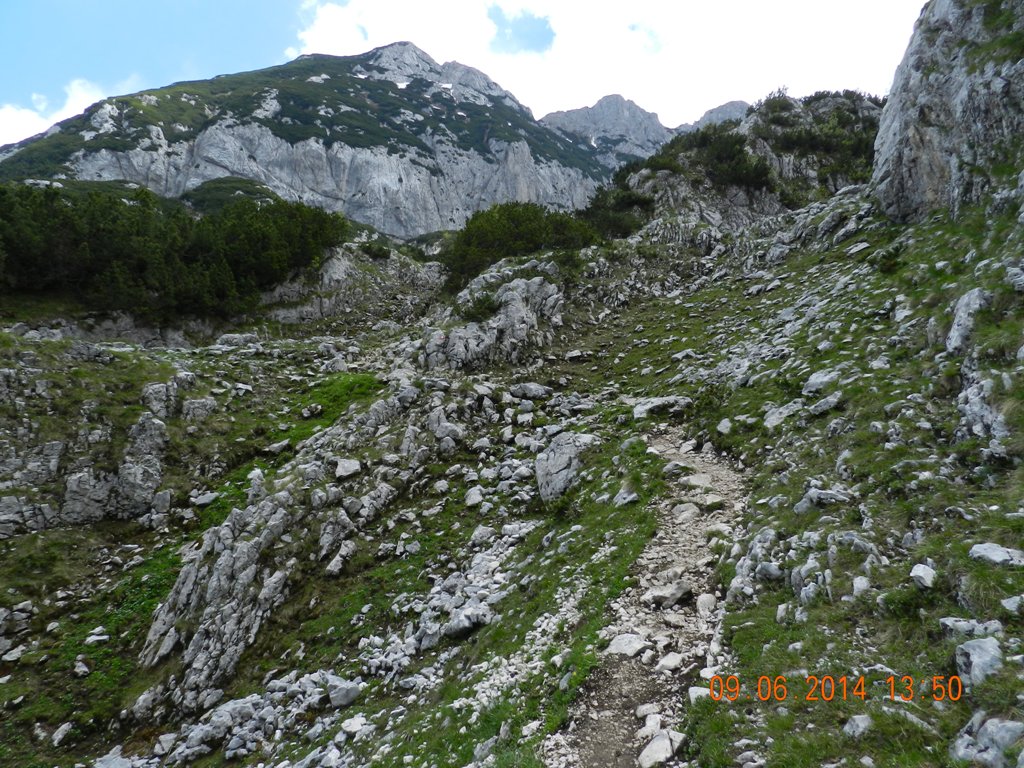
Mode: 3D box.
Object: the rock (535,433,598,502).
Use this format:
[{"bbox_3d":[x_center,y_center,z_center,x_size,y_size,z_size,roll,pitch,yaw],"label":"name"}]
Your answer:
[{"bbox_3d":[0.596,0.877,7.300,0.676,0.710,0.575,0,0,10],"label":"rock"}]

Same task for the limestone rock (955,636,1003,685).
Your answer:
[{"bbox_3d":[2.465,1.465,3.600,0.215,0.225,0.185,0,0,12],"label":"limestone rock"}]

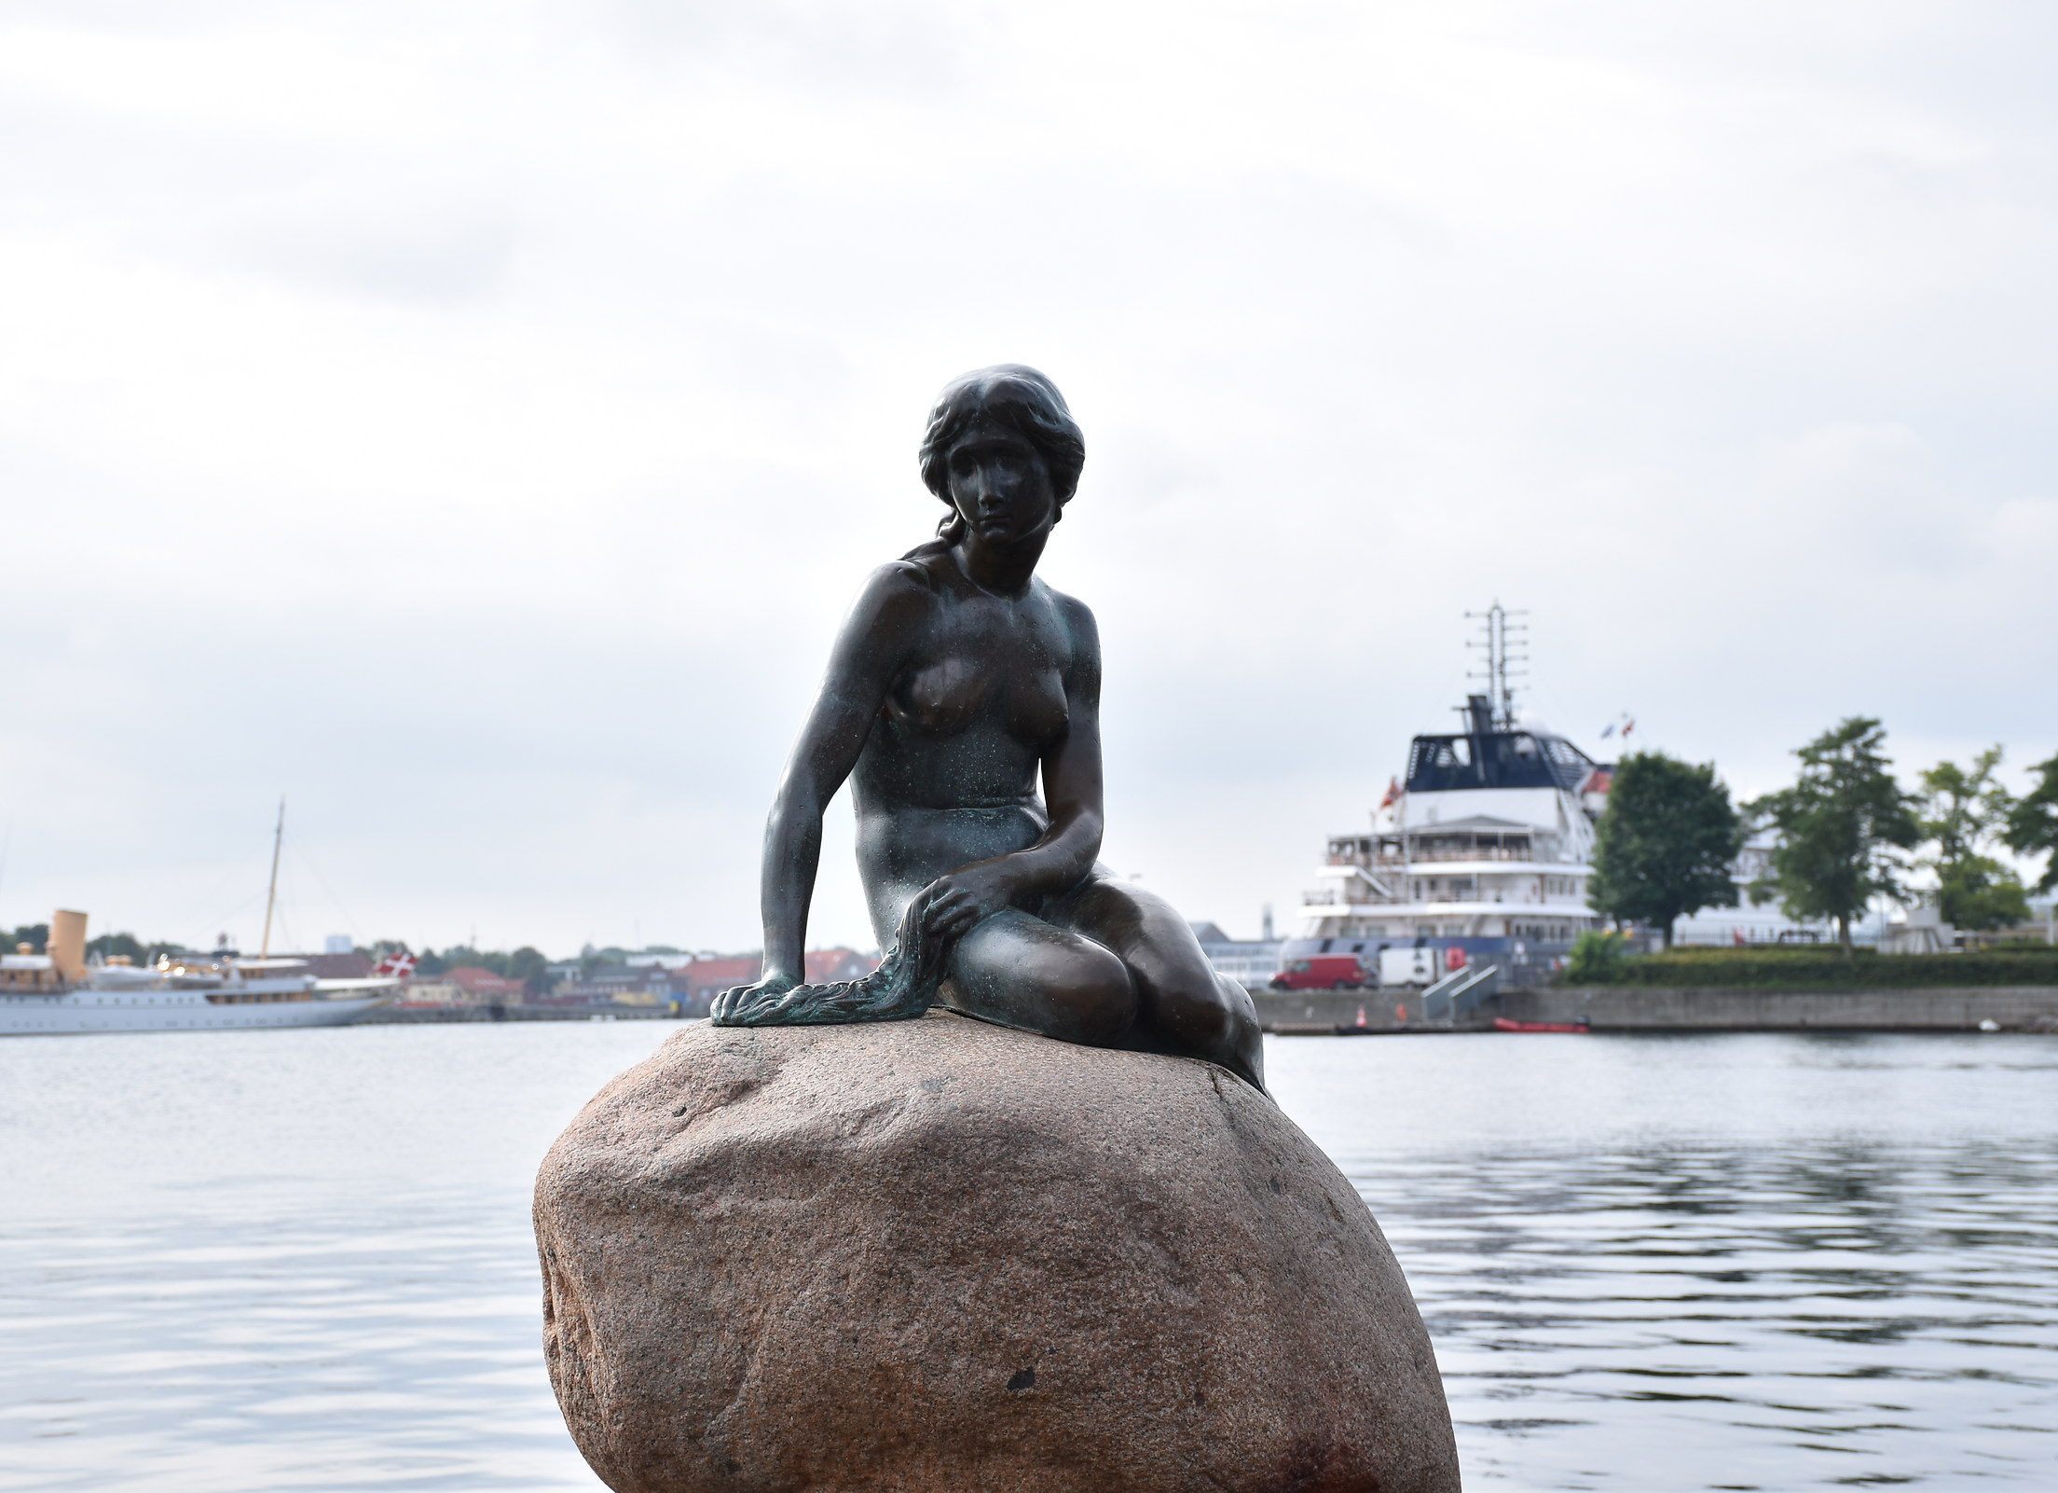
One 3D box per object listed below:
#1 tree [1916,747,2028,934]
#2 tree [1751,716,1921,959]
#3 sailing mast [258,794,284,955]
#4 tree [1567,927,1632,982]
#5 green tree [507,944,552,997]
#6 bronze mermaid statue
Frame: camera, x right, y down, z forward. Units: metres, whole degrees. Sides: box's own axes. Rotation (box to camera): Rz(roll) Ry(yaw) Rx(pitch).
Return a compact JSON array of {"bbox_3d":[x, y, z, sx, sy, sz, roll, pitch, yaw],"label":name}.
[{"bbox_3d":[61.108,6.400,290.000,7.600,12.700,7.400,0,-3,0],"label":"tree"},{"bbox_3d":[47.947,5.506,266.000,10.000,14.600,9.600,0,-3,0],"label":"tree"},{"bbox_3d":[-78.224,13.624,462.000,0.400,17.000,0.400,10,-11,-17],"label":"sailing mast"},{"bbox_3d":[32.546,11.999,256.000,3.800,3.300,3.700,0,-3,0],"label":"tree"},{"bbox_3d":[-77.212,34.765,690.000,7.000,8.200,7.000,0,-3,0],"label":"green tree"},{"bbox_3d":[-0.071,-0.029,7.750,0.960,1.260,0.750,1,-4,-24],"label":"bronze mermaid statue"}]

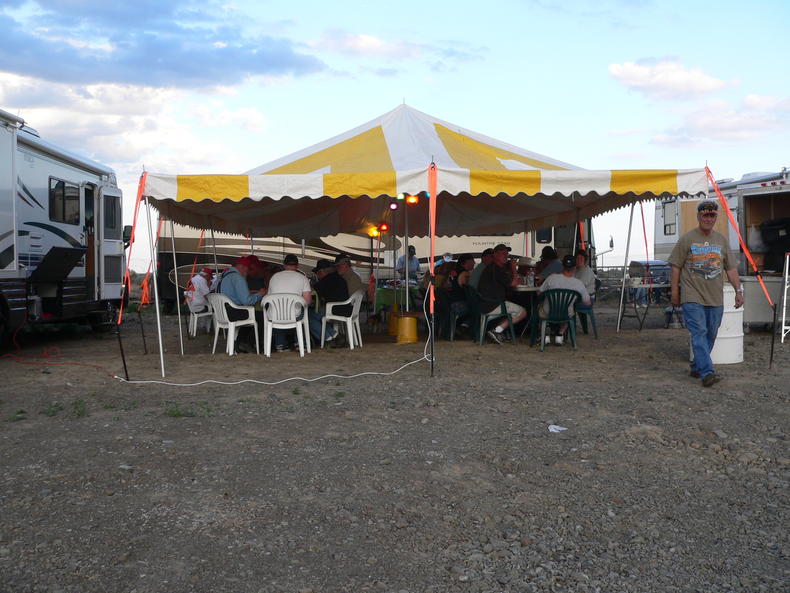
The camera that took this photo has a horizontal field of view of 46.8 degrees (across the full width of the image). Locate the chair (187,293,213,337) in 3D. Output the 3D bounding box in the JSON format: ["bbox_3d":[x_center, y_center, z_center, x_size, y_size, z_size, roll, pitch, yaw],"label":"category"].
[{"bbox_3d":[-3.490,0.320,16.400,0.590,0.790,0.590,1,2,43],"label":"chair"}]

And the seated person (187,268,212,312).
[{"bbox_3d":[-3.212,0.064,15.400,0.660,1.190,0.500,-1,2,-25],"label":"seated person"}]

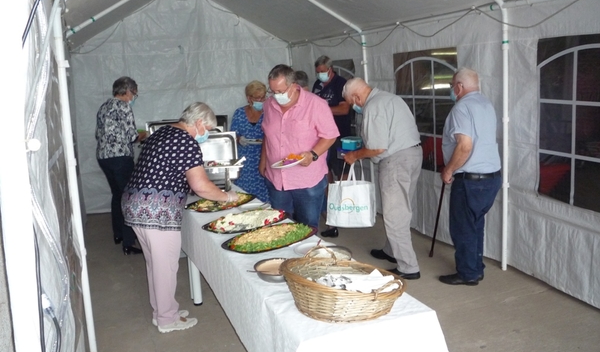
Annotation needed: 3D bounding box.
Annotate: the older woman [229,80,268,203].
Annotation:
[{"bbox_3d":[-0.434,-0.065,4.750,0.480,1.580,0.420,-5,11,-8],"label":"older woman"}]

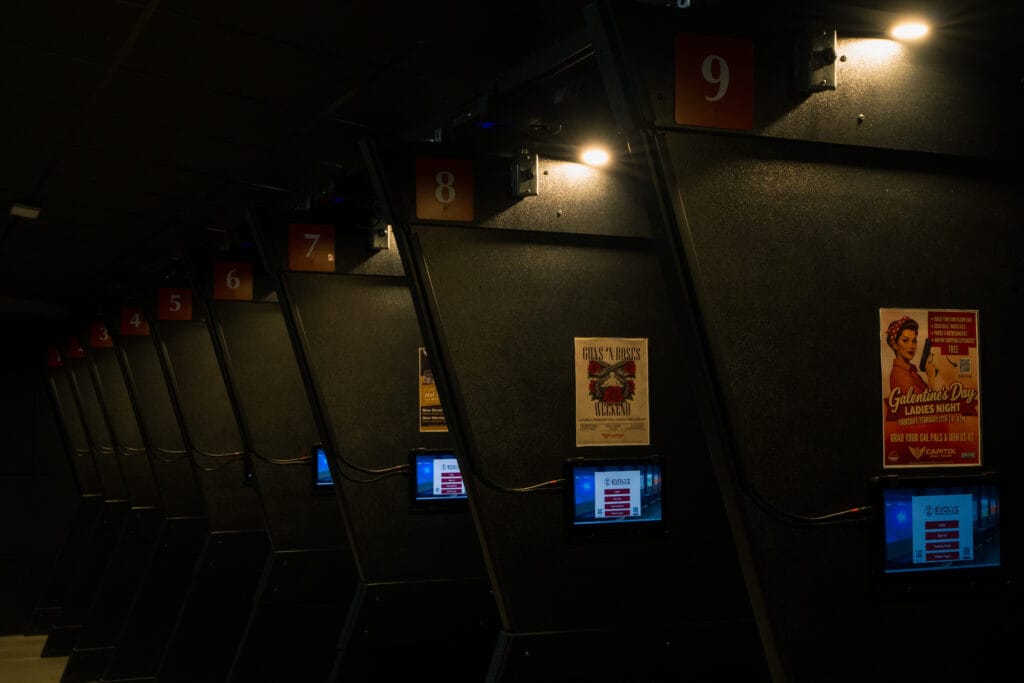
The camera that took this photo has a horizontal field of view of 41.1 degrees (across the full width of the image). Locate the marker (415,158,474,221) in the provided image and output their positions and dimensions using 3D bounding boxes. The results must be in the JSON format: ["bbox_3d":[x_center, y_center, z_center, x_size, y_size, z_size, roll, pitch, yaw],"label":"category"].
[{"bbox_3d":[-0.159,-0.374,3.359,0.158,0.158,0.010,1,-3,-23],"label":"marker"}]

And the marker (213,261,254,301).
[{"bbox_3d":[-1.124,-0.242,5.532,0.158,0.158,0.010,1,-3,-23],"label":"marker"}]

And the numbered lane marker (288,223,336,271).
[{"bbox_3d":[-0.648,-0.305,4.445,0.158,0.158,0.010,1,-3,-23],"label":"numbered lane marker"}]

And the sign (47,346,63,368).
[{"bbox_3d":[-3.640,0.130,10.964,0.158,0.158,0.010,1,-3,-23],"label":"sign"}]

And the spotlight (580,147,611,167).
[{"bbox_3d":[0.208,-0.466,3.410,0.075,0.050,0.075,1,-3,-23],"label":"spotlight"}]

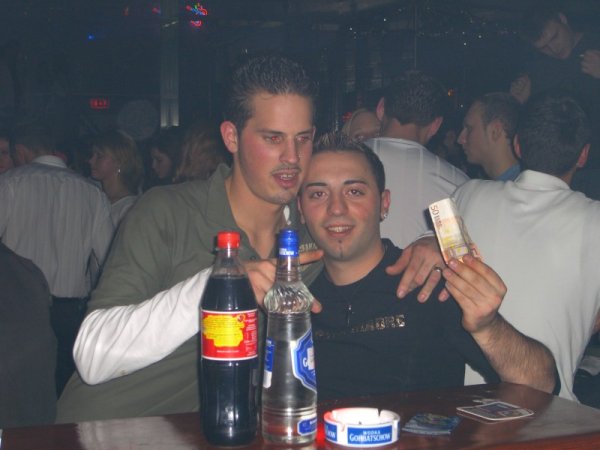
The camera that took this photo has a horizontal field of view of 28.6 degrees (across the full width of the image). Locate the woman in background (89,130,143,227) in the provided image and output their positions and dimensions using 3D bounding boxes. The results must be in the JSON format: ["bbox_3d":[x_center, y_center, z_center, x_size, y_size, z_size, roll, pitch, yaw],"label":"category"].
[{"bbox_3d":[-0.805,0.407,5.330,0.300,1.660,0.450,-1,2,-13],"label":"woman in background"}]

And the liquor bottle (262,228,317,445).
[{"bbox_3d":[-0.015,0.158,1.680,0.078,0.302,0.078,0,2,0],"label":"liquor bottle"}]

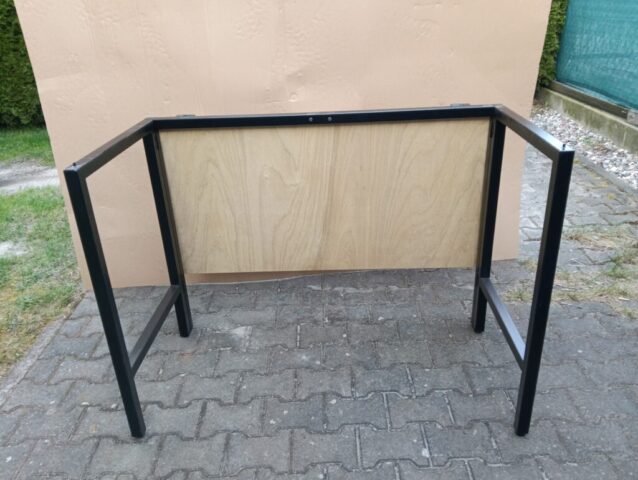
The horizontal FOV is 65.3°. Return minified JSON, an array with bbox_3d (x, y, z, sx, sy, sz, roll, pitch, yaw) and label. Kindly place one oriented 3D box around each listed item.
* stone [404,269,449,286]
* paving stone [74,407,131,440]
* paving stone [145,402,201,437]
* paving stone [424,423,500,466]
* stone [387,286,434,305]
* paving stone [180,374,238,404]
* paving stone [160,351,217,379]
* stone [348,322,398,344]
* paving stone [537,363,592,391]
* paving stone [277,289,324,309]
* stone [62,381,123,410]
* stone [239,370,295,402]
[{"bbox_3d":[0.518,0.205,2.370,0.197,0.065,0.160,-3,25,1],"label":"stone"},{"bbox_3d":[-0.679,0.620,1.630,0.198,0.060,0.160,-3,26,1],"label":"paving stone"},{"bbox_3d":[-0.479,0.611,1.628,0.198,0.060,0.160,-3,26,1],"label":"paving stone"},{"bbox_3d":[0.421,0.630,1.491,0.198,0.060,0.160,-3,26,1],"label":"paving stone"},{"bbox_3d":[0.418,0.270,2.245,0.197,0.065,0.160,-3,25,1],"label":"stone"},{"bbox_3d":[-0.379,0.547,1.753,0.197,0.065,0.160,-3,25,1],"label":"paving stone"},{"bbox_3d":[-0.480,0.492,1.881,0.197,0.065,0.160,-3,25,1],"label":"paving stone"},{"bbox_3d":[0.219,0.400,1.995,0.197,0.065,0.160,-3,25,1],"label":"stone"},{"bbox_3d":[0.818,0.492,1.737,0.198,0.060,0.160,-3,26,1],"label":"paving stone"},{"bbox_3d":[-0.082,0.294,2.252,0.197,0.065,0.160,-3,25,1],"label":"paving stone"},{"bbox_3d":[-0.780,0.564,1.757,0.198,0.060,0.160,-3,26,1],"label":"stone"},{"bbox_3d":[-0.180,0.538,1.749,0.197,0.065,0.160,-3,25,1],"label":"stone"}]

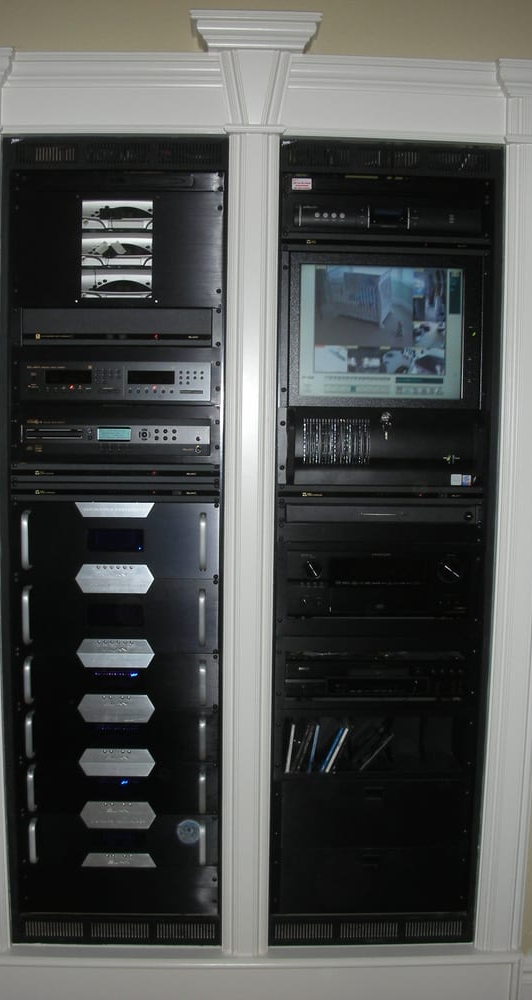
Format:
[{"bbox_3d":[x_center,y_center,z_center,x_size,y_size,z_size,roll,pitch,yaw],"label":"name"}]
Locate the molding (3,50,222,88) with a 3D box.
[{"bbox_3d":[-0.323,-0.929,2.186,0.463,0.066,0.056,1,5,-2],"label":"molding"}]

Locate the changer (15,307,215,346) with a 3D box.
[{"bbox_3d":[-0.342,-0.404,2.438,0.442,0.086,0.338,1,5,-2],"label":"changer"}]

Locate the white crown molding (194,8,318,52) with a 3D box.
[{"bbox_3d":[-0.021,-0.998,2.168,0.283,0.071,0.098,1,5,-2],"label":"white crown molding"}]

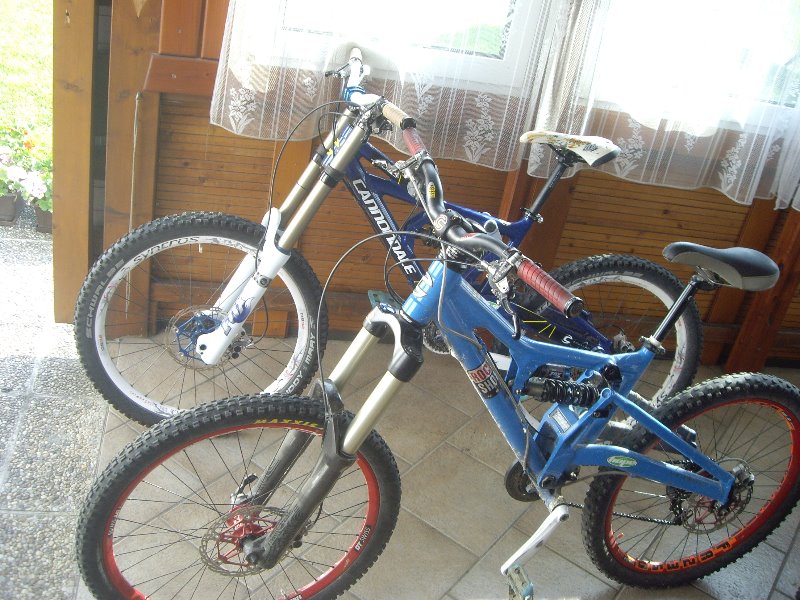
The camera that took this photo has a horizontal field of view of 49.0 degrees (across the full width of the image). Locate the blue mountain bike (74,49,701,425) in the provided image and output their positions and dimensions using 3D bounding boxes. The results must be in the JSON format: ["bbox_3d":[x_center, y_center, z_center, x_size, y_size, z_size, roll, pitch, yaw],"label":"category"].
[{"bbox_3d":[0.070,-0.062,2.493,1.870,1.110,0.750,5,24,-13],"label":"blue mountain bike"}]

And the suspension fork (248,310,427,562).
[{"bbox_3d":[-0.149,0.268,1.771,0.130,0.610,0.190,23,20,-34],"label":"suspension fork"}]

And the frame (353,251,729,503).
[{"bbox_3d":[0.400,0.201,1.928,0.940,0.650,0.180,0,30,-20],"label":"frame"}]

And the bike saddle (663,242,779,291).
[{"bbox_3d":[0.673,-0.080,1.853,0.285,0.085,0.145,0,30,-20],"label":"bike saddle"}]

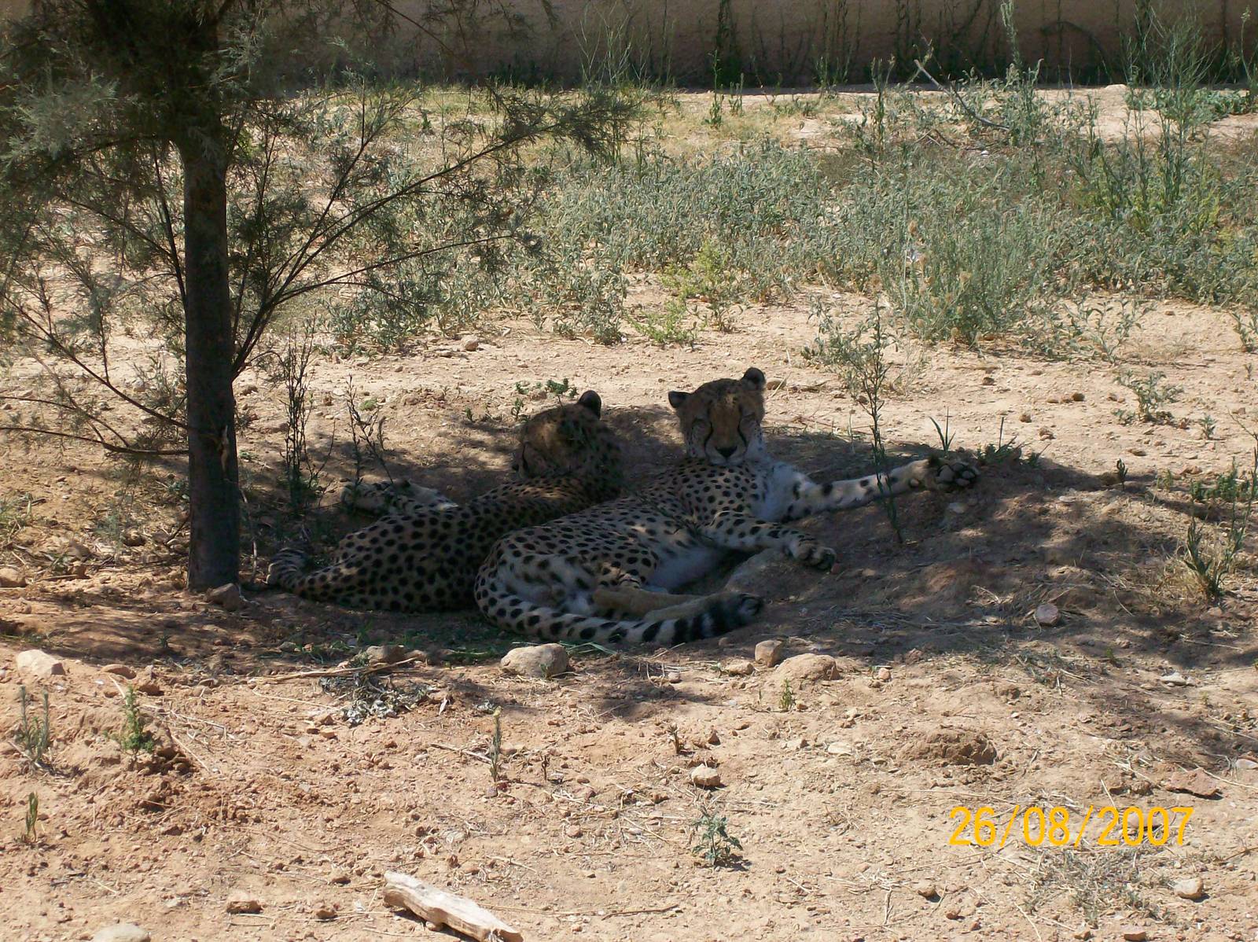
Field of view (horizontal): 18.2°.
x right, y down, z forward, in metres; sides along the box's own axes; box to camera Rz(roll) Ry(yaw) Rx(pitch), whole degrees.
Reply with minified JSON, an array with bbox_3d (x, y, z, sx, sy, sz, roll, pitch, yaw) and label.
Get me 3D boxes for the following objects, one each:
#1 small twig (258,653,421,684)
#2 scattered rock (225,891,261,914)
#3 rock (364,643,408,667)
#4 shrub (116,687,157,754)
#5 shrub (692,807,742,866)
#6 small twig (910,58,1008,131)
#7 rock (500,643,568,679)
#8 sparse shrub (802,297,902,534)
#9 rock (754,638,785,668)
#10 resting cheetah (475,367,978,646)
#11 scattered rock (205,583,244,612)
[{"bbox_3d":[-0.522,0.358,7.092,0.320,0.035,0.070,4,13,18],"label":"small twig"},{"bbox_3d":[-0.568,0.635,5.780,0.055,0.023,0.041,0,12,0],"label":"scattered rock"},{"bbox_3d":[-0.445,0.337,7.170,0.082,0.029,0.062,0,12,0],"label":"rock"},{"bbox_3d":[-0.832,0.420,6.609,0.069,0.104,0.059,0,12,0],"label":"shrub"},{"bbox_3d":[0.136,0.562,6.007,0.079,0.076,0.064,0,12,0],"label":"shrub"},{"bbox_3d":[1.253,-1.417,14.800,0.380,0.260,0.160,0,12,0],"label":"small twig"},{"bbox_3d":[-0.172,0.345,7.104,0.124,0.043,0.093,0,12,0],"label":"rock"},{"bbox_3d":[0.446,-0.103,7.750,0.190,0.470,0.180,0,12,0],"label":"sparse shrub"},{"bbox_3d":[0.257,0.332,7.160,0.056,0.043,0.042,0,12,0],"label":"rock"},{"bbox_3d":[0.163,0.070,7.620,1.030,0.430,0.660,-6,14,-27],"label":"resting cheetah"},{"bbox_3d":[-0.780,0.245,7.570,0.074,0.043,0.055,0,12,0],"label":"scattered rock"}]

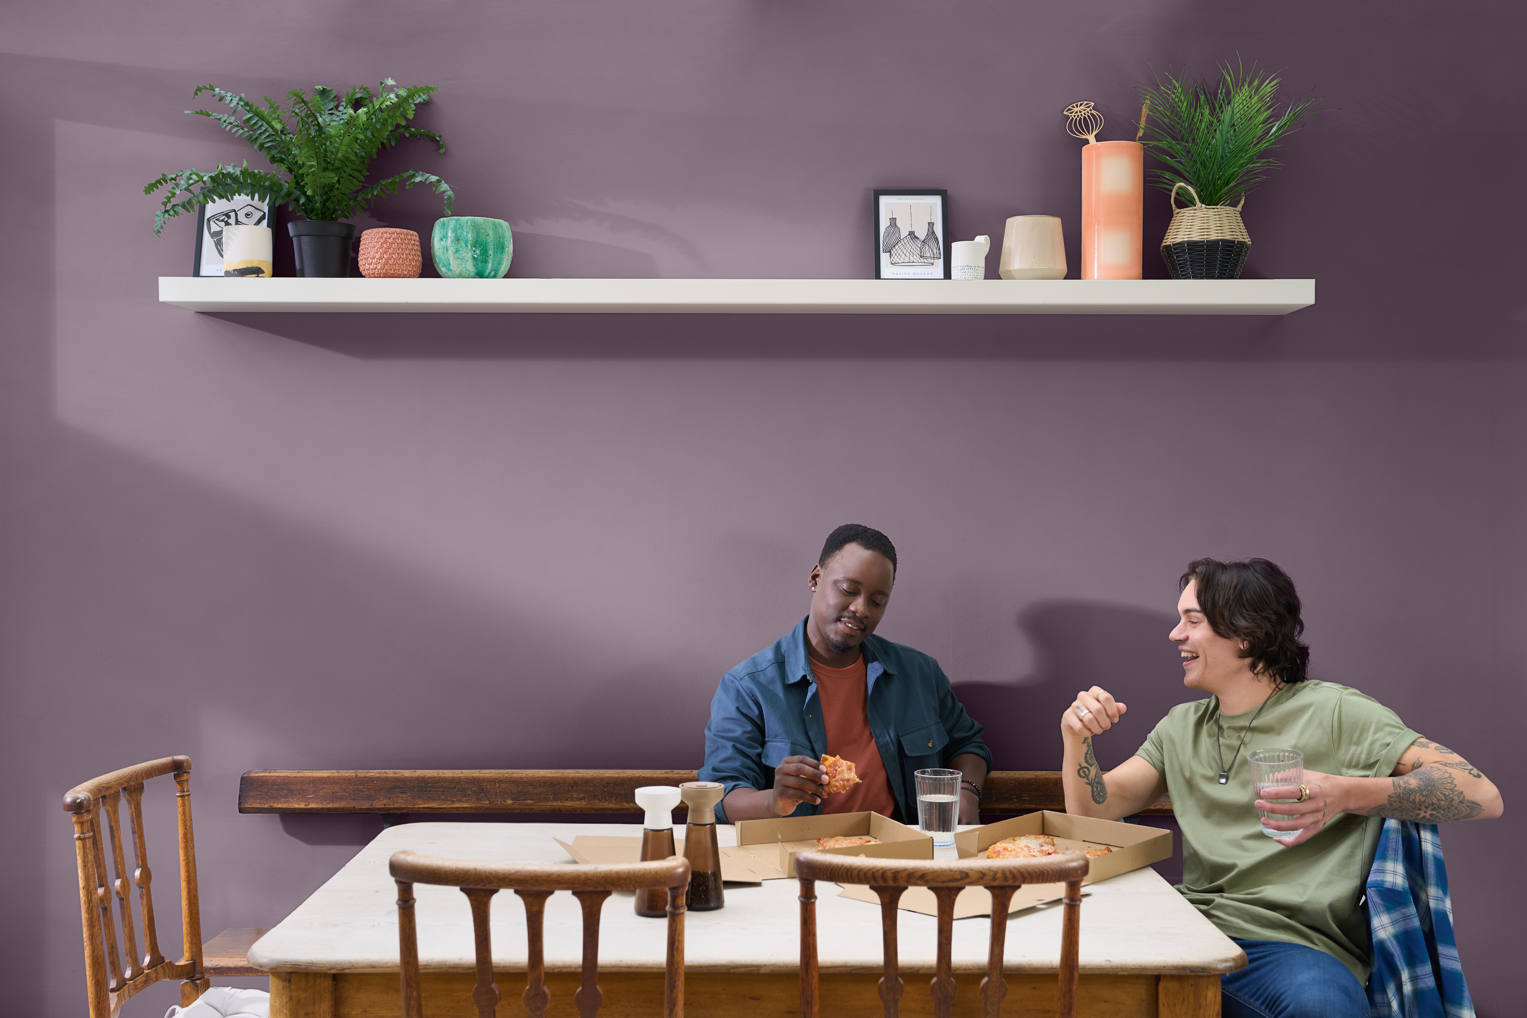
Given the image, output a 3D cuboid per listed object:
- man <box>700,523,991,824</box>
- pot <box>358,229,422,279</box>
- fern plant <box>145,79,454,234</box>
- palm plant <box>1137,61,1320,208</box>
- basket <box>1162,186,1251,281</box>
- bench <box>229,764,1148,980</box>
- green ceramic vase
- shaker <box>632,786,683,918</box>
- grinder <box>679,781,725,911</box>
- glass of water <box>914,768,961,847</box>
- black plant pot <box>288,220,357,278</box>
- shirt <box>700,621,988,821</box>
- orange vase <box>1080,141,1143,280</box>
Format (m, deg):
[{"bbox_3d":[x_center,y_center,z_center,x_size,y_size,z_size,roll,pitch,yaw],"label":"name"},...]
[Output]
[{"bbox_3d":[0.153,0.680,3.070,0.560,1.300,0.740,0,0,-6],"label":"man"},{"bbox_3d":[-0.766,-0.514,3.400,0.131,0.107,0.131,0,0,0],"label":"pot"},{"bbox_3d":[-0.940,-0.695,3.345,0.630,0.365,0.420,0,0,0],"label":"fern plant"},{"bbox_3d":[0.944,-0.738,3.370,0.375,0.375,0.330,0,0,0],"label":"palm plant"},{"bbox_3d":[0.914,-0.567,3.420,0.187,0.206,0.185,0,0,0],"label":"basket"},{"bbox_3d":[-0.007,0.930,3.300,2.200,0.790,0.380,0,0,0],"label":"bench"},{"bbox_3d":[-0.598,-0.525,3.400,0.168,0.128,0.168,0,0,0],"label":"green ceramic vase"},{"bbox_3d":[-0.150,0.488,2.353,0.067,0.172,0.067,0,0,0],"label":"shaker"},{"bbox_3d":[-0.089,0.487,2.389,0.066,0.173,0.066,0,0,0],"label":"grinder"},{"bbox_3d":[0.312,0.529,2.940,0.084,0.122,0.084,0,0,0],"label":"glass of water"},{"bbox_3d":[-0.907,-0.520,3.400,0.141,0.119,0.141,0,0,0],"label":"black plant pot"},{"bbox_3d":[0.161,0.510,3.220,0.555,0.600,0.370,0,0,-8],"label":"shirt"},{"bbox_3d":[0.718,-0.599,3.400,0.126,0.285,0.126,0,0,0],"label":"orange vase"}]

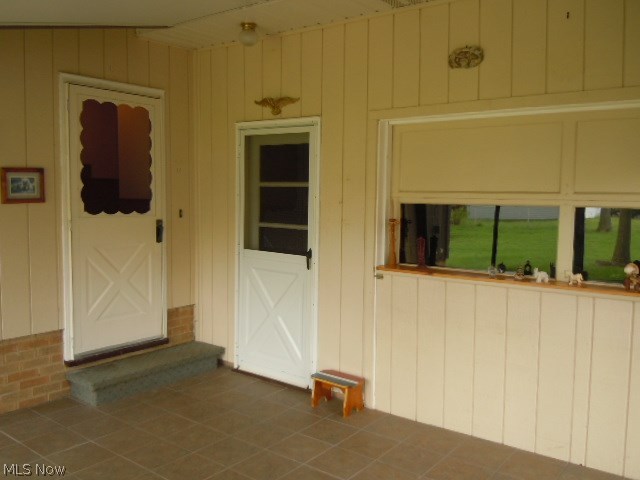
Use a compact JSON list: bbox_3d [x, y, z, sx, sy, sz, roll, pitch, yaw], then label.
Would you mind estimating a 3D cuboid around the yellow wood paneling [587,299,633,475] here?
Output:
[{"bbox_3d":[1.646,0.835,3.153,0.196,0.988,0.020,4,5,36],"label":"yellow wood paneling"}]

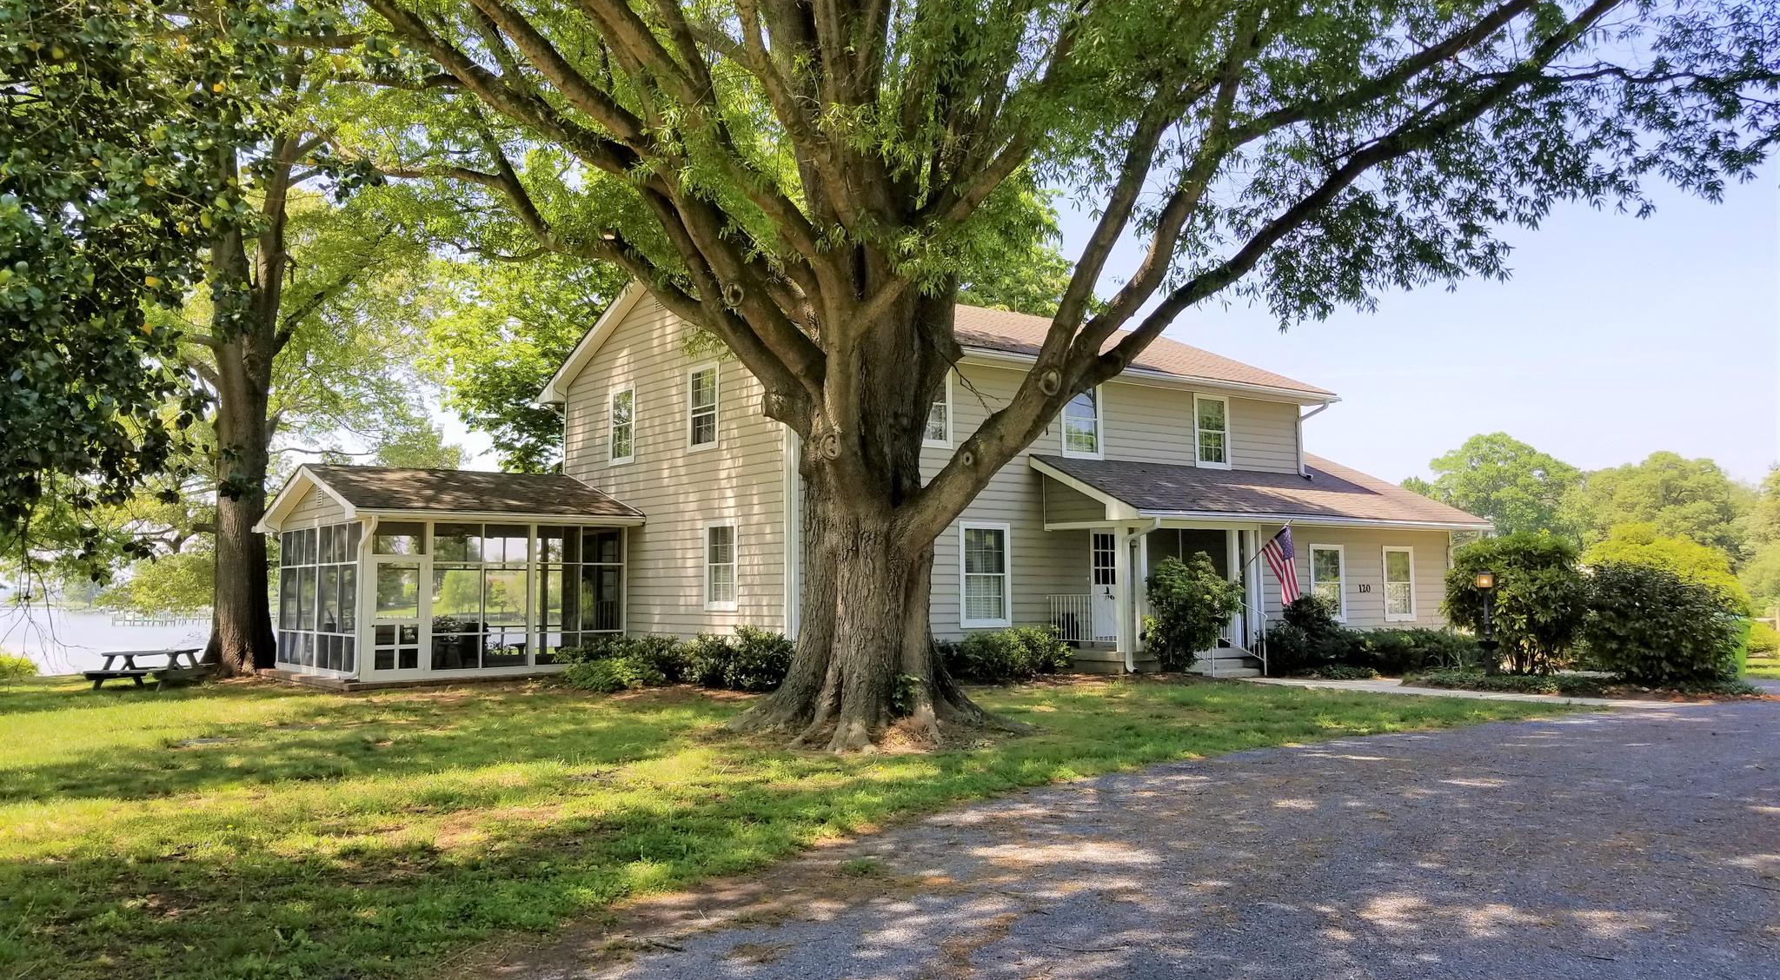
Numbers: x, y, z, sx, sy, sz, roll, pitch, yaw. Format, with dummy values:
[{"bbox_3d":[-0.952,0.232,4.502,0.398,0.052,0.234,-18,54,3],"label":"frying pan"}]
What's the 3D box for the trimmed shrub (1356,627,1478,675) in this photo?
[{"bbox_3d":[9.919,2.951,25.118,2.300,0.850,1.600,3,-5,-38],"label":"trimmed shrub"}]

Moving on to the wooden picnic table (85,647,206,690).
[{"bbox_3d":[-13.127,3.162,23.700,1.550,0.750,1.830,-1,-4,13],"label":"wooden picnic table"}]

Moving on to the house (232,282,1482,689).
[{"bbox_3d":[0.379,-0.215,27.677,21.800,7.750,13.800,3,-5,-38],"label":"house"}]

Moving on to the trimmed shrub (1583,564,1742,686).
[{"bbox_3d":[12.538,2.137,21.700,2.350,1.900,2.300,3,-5,-38],"label":"trimmed shrub"}]

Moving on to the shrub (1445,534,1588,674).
[{"bbox_3d":[10.965,1.999,23.400,2.400,2.450,2.400,3,-5,-38],"label":"shrub"}]

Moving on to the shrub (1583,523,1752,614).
[{"bbox_3d":[15.746,2.120,27.300,3.200,2.750,3.100,3,-5,-38],"label":"shrub"}]

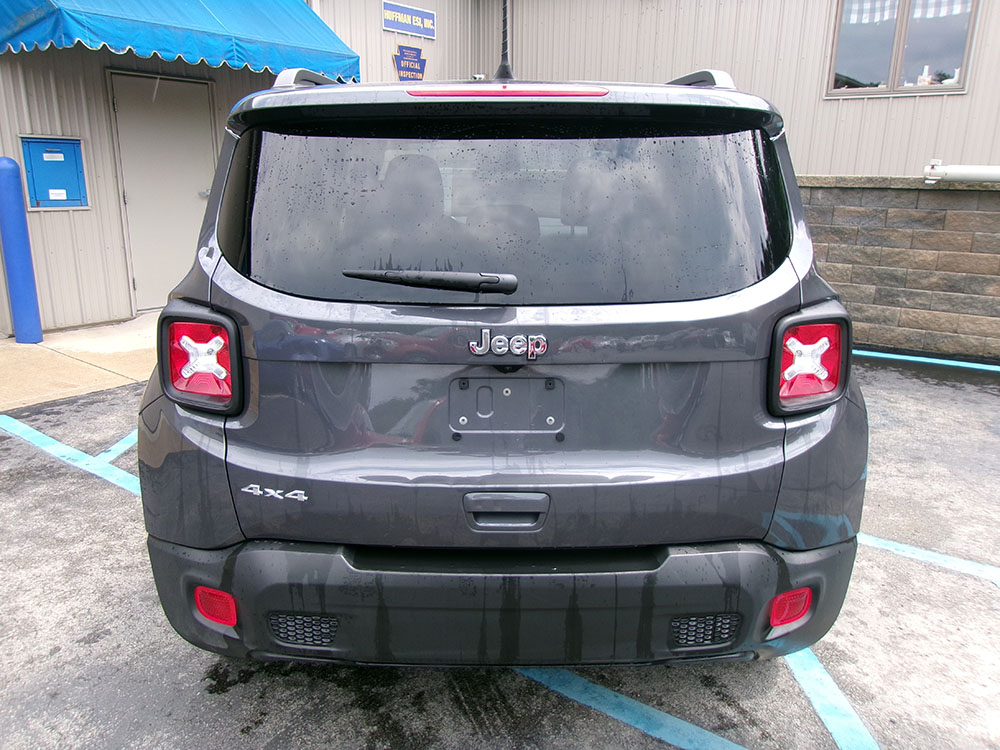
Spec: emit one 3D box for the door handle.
[{"bbox_3d":[0.014,0.287,1.651,0.178,0.087,0.035,0,14,0],"label":"door handle"}]

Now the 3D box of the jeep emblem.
[{"bbox_3d":[0.015,-0.061,1.581,0.158,0.064,0.012,0,8,0],"label":"jeep emblem"}]

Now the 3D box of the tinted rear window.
[{"bbox_3d":[0.011,-0.346,1.702,1.285,0.415,0.140,0,-5,0],"label":"tinted rear window"}]

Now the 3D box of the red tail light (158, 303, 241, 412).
[{"bbox_3d":[-0.653,-0.043,1.706,0.200,0.225,0.135,2,11,8],"label":"red tail light"}]

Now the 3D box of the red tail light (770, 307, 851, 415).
[{"bbox_3d":[0.669,-0.036,1.708,0.200,0.225,0.135,-2,11,-8],"label":"red tail light"}]

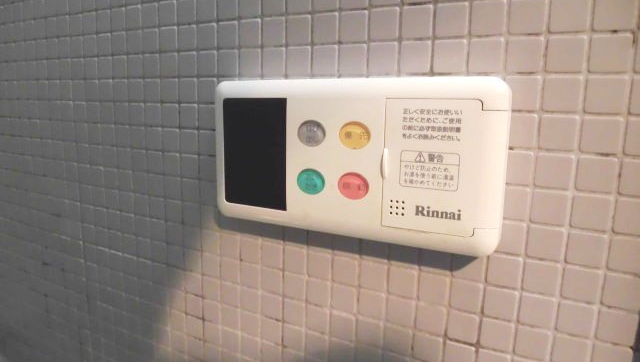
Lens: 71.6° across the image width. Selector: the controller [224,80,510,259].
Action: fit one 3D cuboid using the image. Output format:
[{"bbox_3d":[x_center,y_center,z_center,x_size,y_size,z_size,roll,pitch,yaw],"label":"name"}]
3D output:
[{"bbox_3d":[0.014,-0.015,0.286,0.199,0.101,0.021,6,11,28],"label":"controller"}]

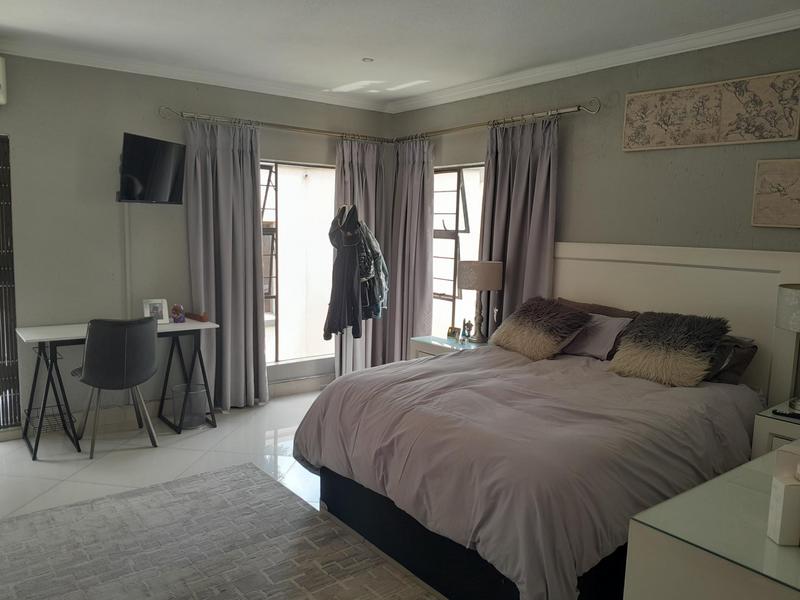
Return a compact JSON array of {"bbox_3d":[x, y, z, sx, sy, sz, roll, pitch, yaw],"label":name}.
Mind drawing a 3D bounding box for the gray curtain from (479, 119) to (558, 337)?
[{"bbox_3d":[0.817,-0.144,4.339,0.158,2.205,0.656,-4,9,-38],"label":"gray curtain"}]

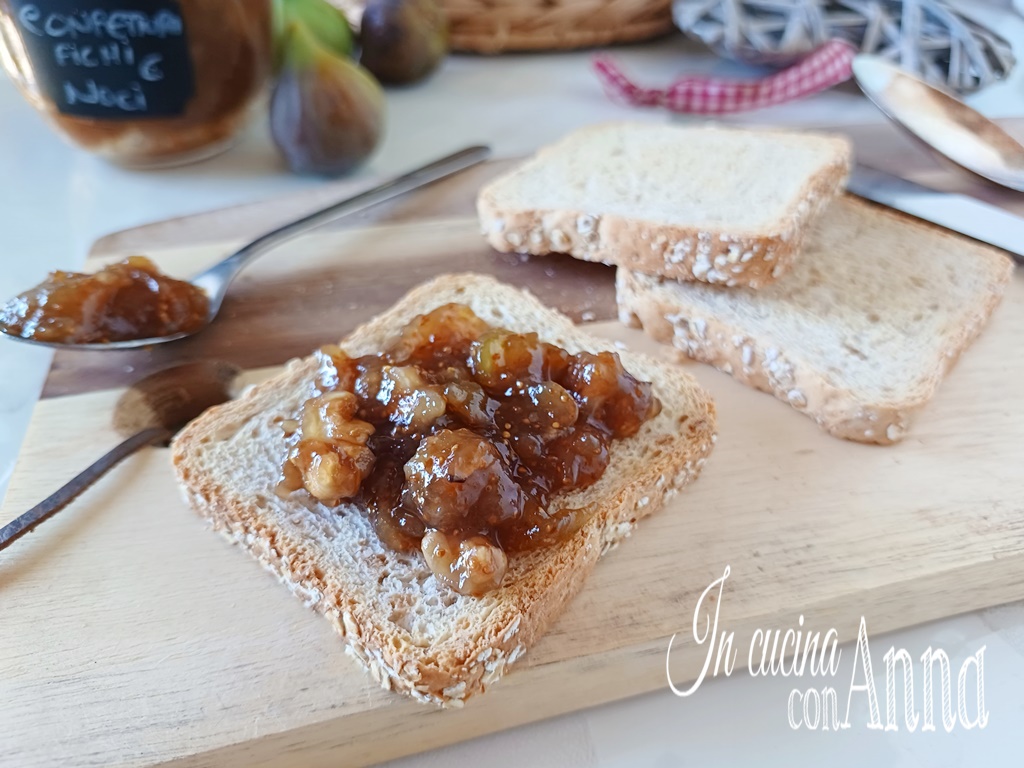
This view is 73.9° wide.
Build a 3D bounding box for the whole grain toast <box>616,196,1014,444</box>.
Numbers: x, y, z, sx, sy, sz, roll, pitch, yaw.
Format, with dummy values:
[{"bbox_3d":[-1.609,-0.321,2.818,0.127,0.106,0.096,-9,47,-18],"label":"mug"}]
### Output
[{"bbox_3d":[0.090,-0.032,0.211,0.090,0.013,0.092,32,50,29],"label":"whole grain toast"}]

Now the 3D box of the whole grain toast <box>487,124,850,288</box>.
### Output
[{"bbox_3d":[0.052,-0.066,0.230,0.096,0.015,0.093,16,41,26],"label":"whole grain toast"}]

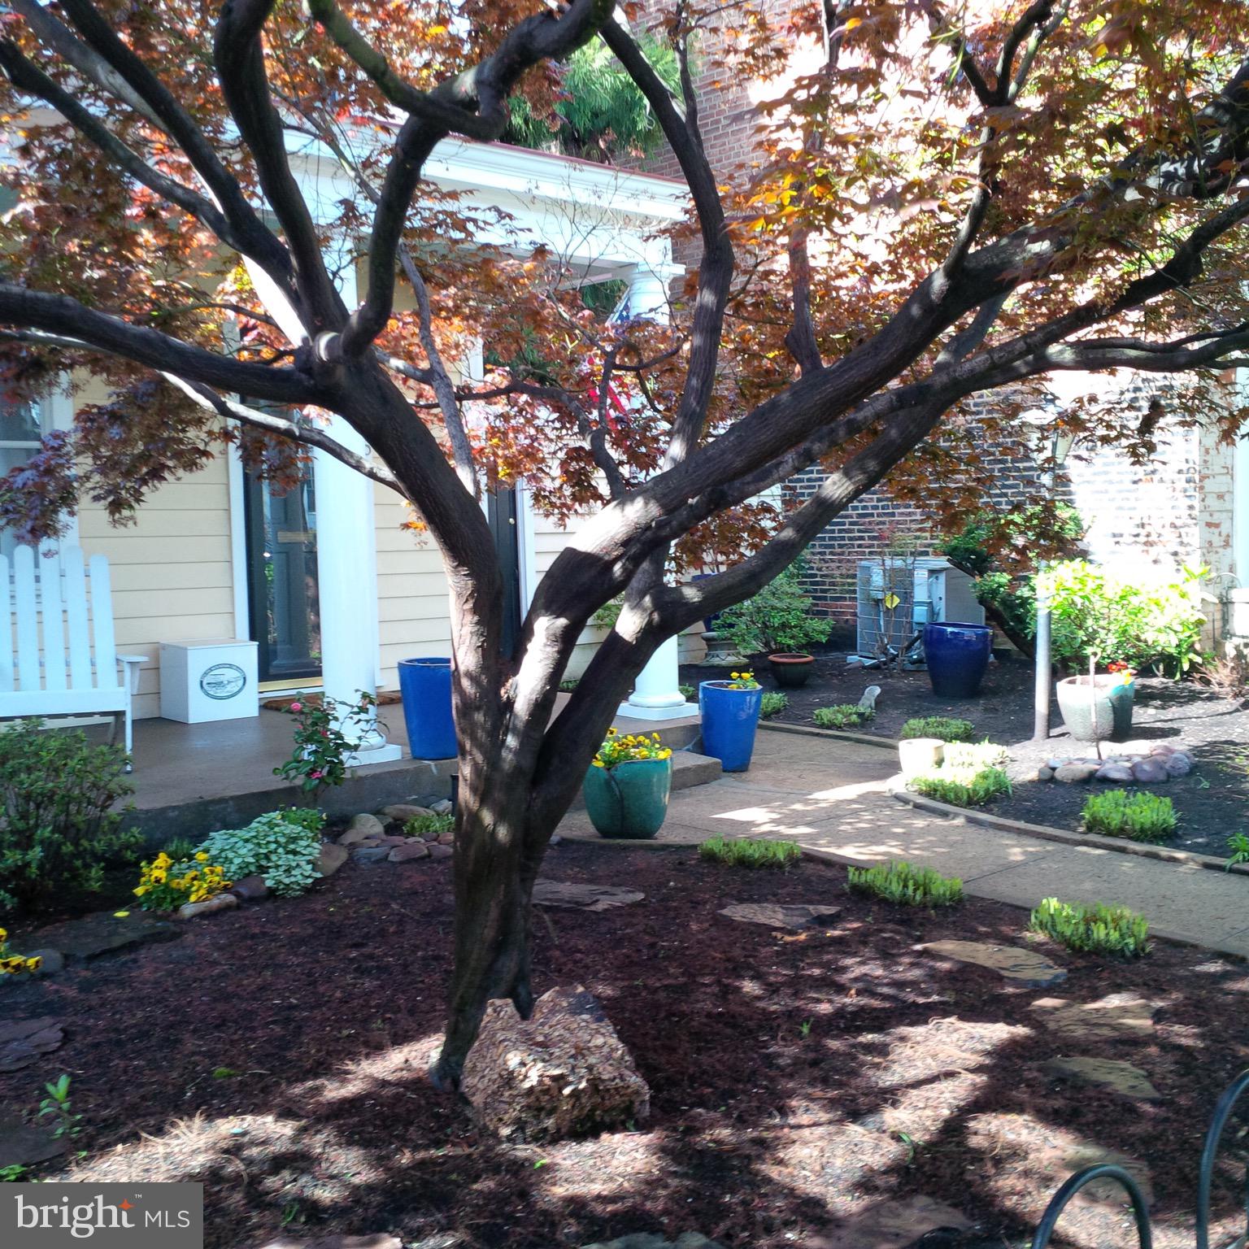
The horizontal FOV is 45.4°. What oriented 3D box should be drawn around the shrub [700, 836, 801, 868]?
[{"bbox_3d":[0.469,0.839,5.698,0.390,0.100,0.220,-1,3,6],"label":"shrub"}]

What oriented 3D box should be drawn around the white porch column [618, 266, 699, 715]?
[{"bbox_3d":[0.162,-0.721,8.196,0.300,2.455,0.300,-4,4,-42],"label":"white porch column"}]

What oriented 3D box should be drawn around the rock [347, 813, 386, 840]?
[{"bbox_3d":[-1.050,0.818,6.132,0.155,0.115,0.130,-1,3,0],"label":"rock"}]

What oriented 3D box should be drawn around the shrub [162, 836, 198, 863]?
[{"bbox_3d":[-1.648,0.841,5.557,0.160,0.140,0.140,-1,3,0],"label":"shrub"}]

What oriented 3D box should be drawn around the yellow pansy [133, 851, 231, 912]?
[{"bbox_3d":[-1.524,0.869,5.248,0.330,0.175,0.260,-1,3,0],"label":"yellow pansy"}]

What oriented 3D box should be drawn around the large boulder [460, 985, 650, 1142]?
[{"bbox_3d":[-0.152,0.956,3.370,0.355,0.225,0.350,-2,4,-17],"label":"large boulder"}]

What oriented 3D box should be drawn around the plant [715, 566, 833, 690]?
[{"bbox_3d":[1.159,-0.008,11.195,0.800,0.880,0.720,-4,4,-42],"label":"plant"}]

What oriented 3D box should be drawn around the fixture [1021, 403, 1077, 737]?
[{"bbox_3d":[2.239,-0.285,7.912,0.230,1.770,0.230,-4,4,-42],"label":"fixture"}]

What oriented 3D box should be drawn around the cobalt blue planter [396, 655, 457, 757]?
[{"bbox_3d":[-0.891,0.389,6.898,0.335,0.435,0.335,-2,3,-7],"label":"cobalt blue planter"}]

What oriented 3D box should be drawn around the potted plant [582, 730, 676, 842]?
[{"bbox_3d":[0.014,0.650,6.212,0.365,0.435,0.365,-1,3,0],"label":"potted plant"}]

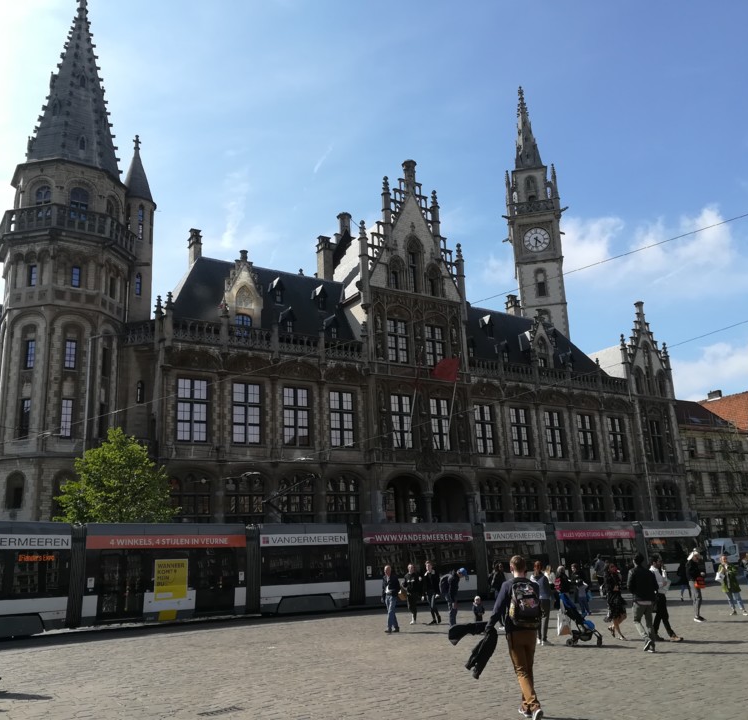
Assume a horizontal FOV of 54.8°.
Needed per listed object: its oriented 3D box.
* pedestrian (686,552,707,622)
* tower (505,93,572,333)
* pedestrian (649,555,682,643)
[{"bbox_3d":[8.252,5.755,18.452,0.500,1.762,0.460,-11,-17,30],"label":"pedestrian"},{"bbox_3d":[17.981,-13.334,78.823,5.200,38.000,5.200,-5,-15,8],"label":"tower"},{"bbox_3d":[6.085,4.970,15.129,0.660,1.750,0.500,-7,-16,16],"label":"pedestrian"}]

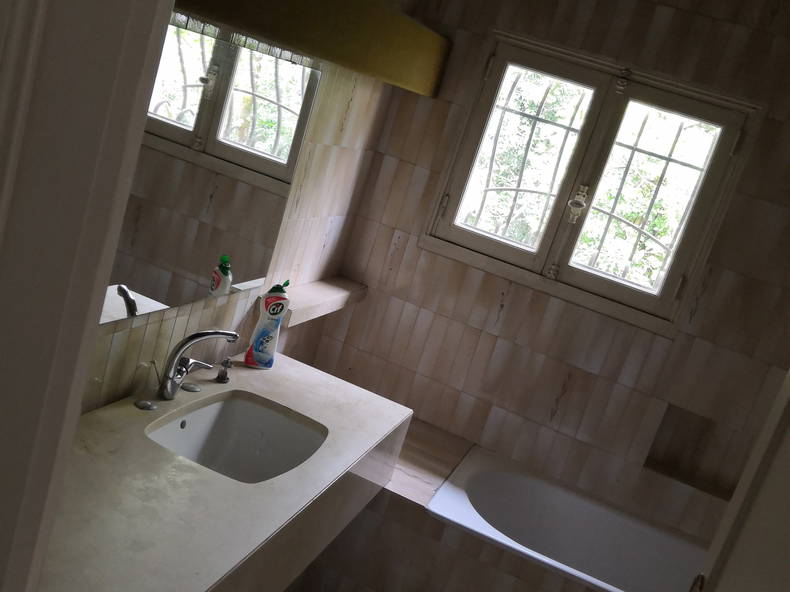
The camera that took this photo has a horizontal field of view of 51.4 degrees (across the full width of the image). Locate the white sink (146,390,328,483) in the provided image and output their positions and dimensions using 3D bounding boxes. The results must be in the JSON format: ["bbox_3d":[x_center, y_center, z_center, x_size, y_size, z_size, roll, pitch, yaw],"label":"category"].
[{"bbox_3d":[-0.403,0.429,2.119,0.376,0.161,0.522,21,12,14],"label":"white sink"}]

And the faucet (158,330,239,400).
[{"bbox_3d":[-0.512,0.178,2.158,0.163,0.215,0.065,15,12,-10],"label":"faucet"}]

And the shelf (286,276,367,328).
[{"bbox_3d":[-0.282,0.008,2.930,0.135,0.056,0.709,21,12,14],"label":"shelf"}]

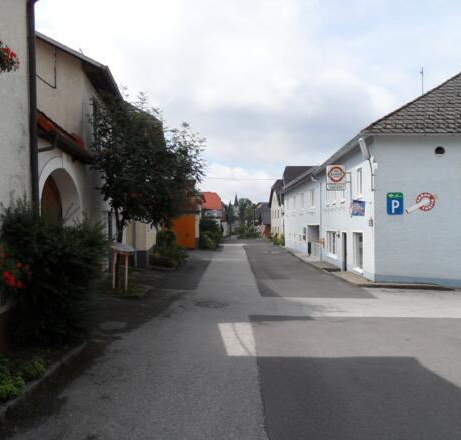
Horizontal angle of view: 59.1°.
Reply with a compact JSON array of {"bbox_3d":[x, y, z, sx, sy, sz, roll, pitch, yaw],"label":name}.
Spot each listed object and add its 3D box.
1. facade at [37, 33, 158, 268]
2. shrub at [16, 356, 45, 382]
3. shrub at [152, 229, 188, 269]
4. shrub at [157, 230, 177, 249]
[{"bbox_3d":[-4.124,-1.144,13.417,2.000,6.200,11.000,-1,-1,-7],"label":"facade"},{"bbox_3d":[-2.297,1.688,4.759,0.280,0.200,0.360,-1,-1,-8],"label":"shrub"},{"bbox_3d":[-2.577,1.157,17.287,1.450,1.550,2.000,-1,-1,-7],"label":"shrub"},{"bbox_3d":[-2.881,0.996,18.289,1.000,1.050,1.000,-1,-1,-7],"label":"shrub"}]

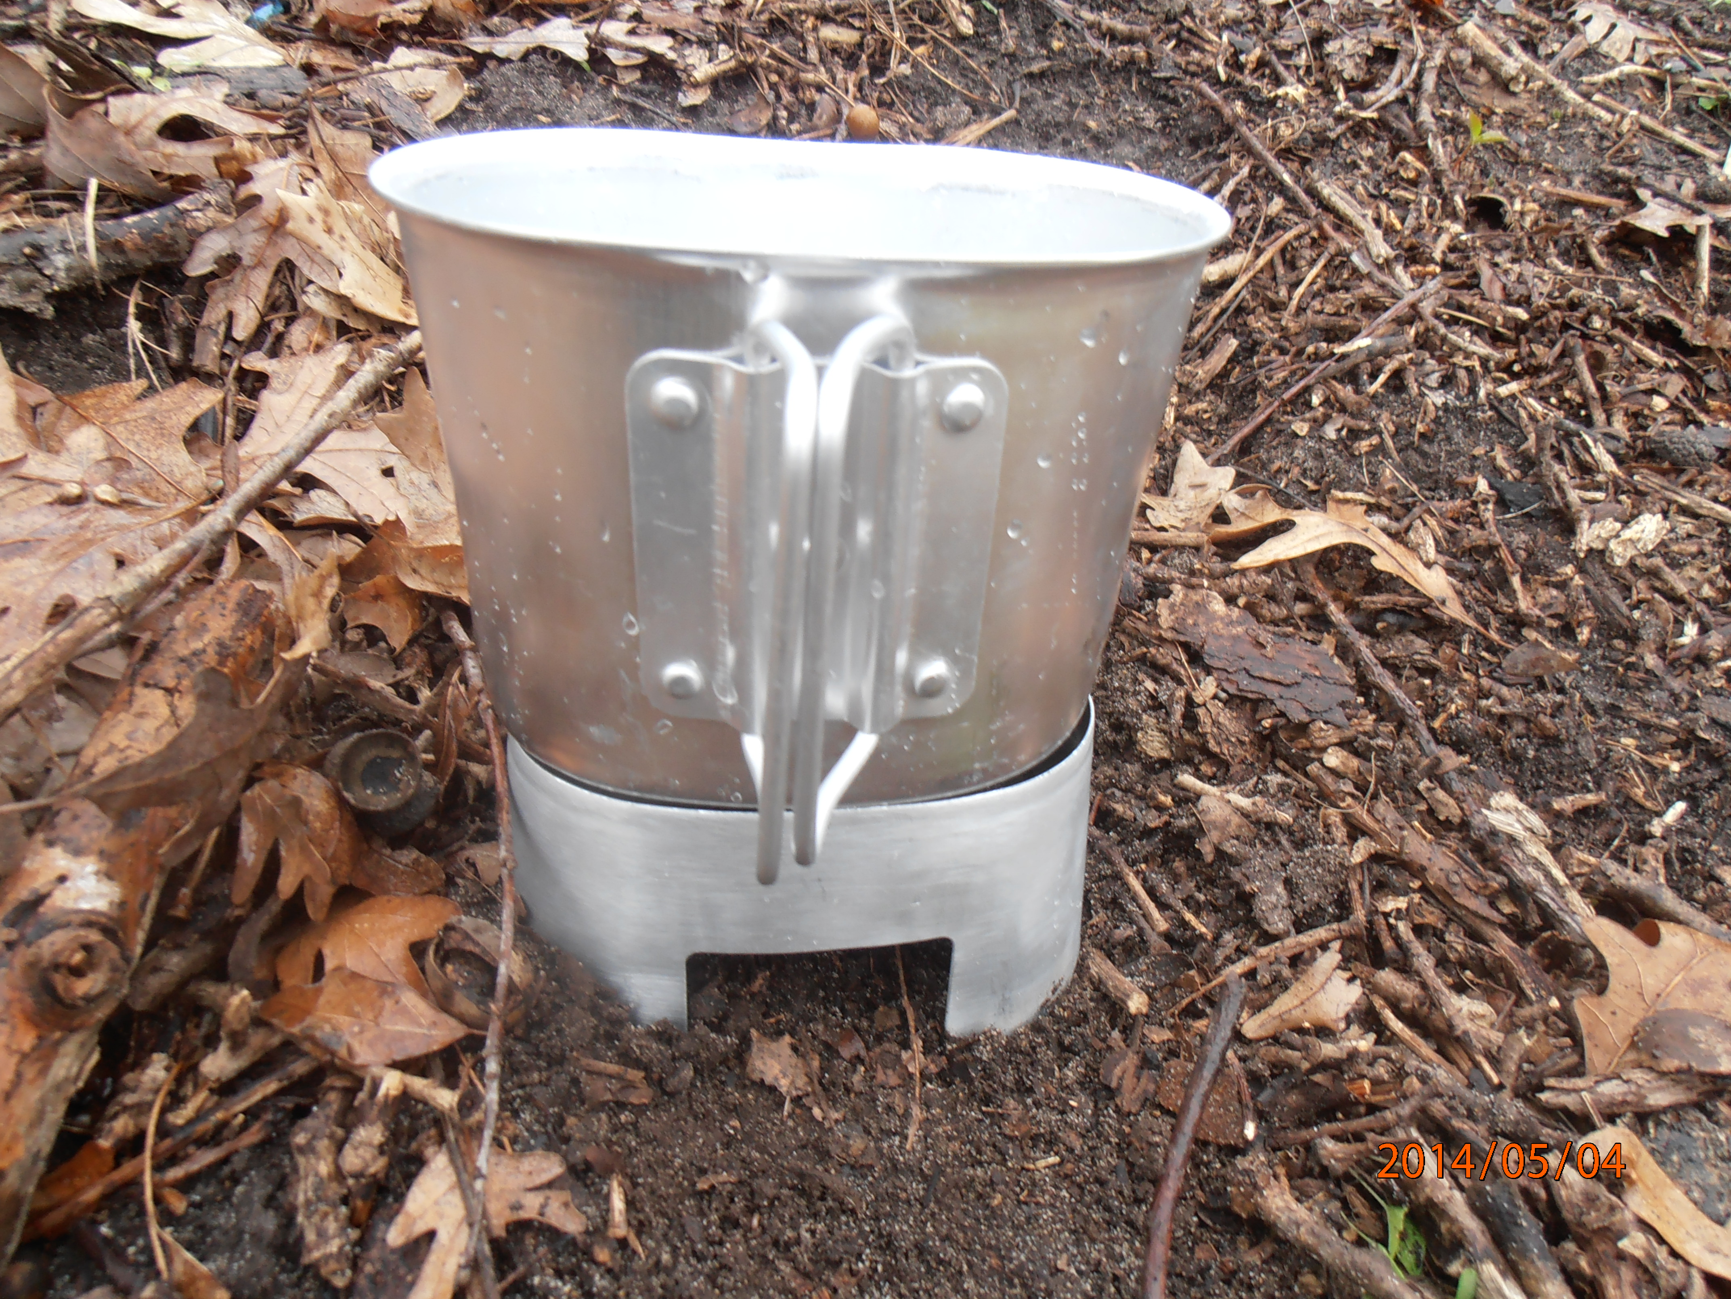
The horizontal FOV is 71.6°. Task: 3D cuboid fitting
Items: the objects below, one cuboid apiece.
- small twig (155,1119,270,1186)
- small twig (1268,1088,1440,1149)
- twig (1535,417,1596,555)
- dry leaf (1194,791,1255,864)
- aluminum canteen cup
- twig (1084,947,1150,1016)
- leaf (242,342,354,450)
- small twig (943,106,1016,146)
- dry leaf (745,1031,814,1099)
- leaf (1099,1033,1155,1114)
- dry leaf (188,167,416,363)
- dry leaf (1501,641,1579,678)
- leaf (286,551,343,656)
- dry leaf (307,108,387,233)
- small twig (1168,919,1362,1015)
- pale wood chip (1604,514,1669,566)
[{"bbox_3d":[-0.103,0.079,0.190,0.017,0.003,0.003,-23,40,-37],"label":"small twig"},{"bbox_3d":[0.087,0.084,0.214,0.032,0.003,0.004,-8,33,-17],"label":"small twig"},{"bbox_3d":[0.245,-0.059,0.423,0.008,0.010,0.094,13,40,10],"label":"twig"},{"bbox_3d":[0.086,0.043,0.289,0.013,0.008,0.018,-1,31,-9],"label":"dry leaf"},{"bbox_3d":[-0.010,-0.028,0.213,0.136,0.103,0.106,-1,31,-9],"label":"aluminum canteen cup"},{"bbox_3d":[0.055,0.073,0.265,0.005,0.004,0.017,-19,41,-27],"label":"twig"},{"bbox_3d":[-0.180,-0.080,0.380,0.035,0.010,0.042,-1,53,-3],"label":"leaf"},{"bbox_3d":[0.062,-0.278,0.636,0.007,0.005,0.052,29,54,35],"label":"small twig"},{"bbox_3d":[-0.016,0.076,0.219,0.012,0.009,0.011,3,31,-2],"label":"dry leaf"},{"bbox_3d":[0.048,0.077,0.219,0.010,0.004,0.016,8,36,6],"label":"leaf"},{"bbox_3d":[-0.198,-0.134,0.420,0.075,0.027,0.085,-1,46,-9],"label":"dry leaf"},{"bbox_3d":[0.186,0.003,0.330,0.020,0.005,0.012,-2,51,-4],"label":"dry leaf"},{"bbox_3d":[-0.140,-0.011,0.305,0.015,0.024,0.012,-1,31,-9],"label":"leaf"},{"bbox_3d":[-0.238,-0.219,0.550,0.038,0.028,0.066,-18,42,-22],"label":"dry leaf"},{"bbox_3d":[0.081,0.065,0.243,0.048,0.003,0.004,-15,36,-27],"label":"small twig"},{"bbox_3d":[0.243,-0.035,0.378,0.024,0.011,0.015,-27,43,-36],"label":"pale wood chip"}]

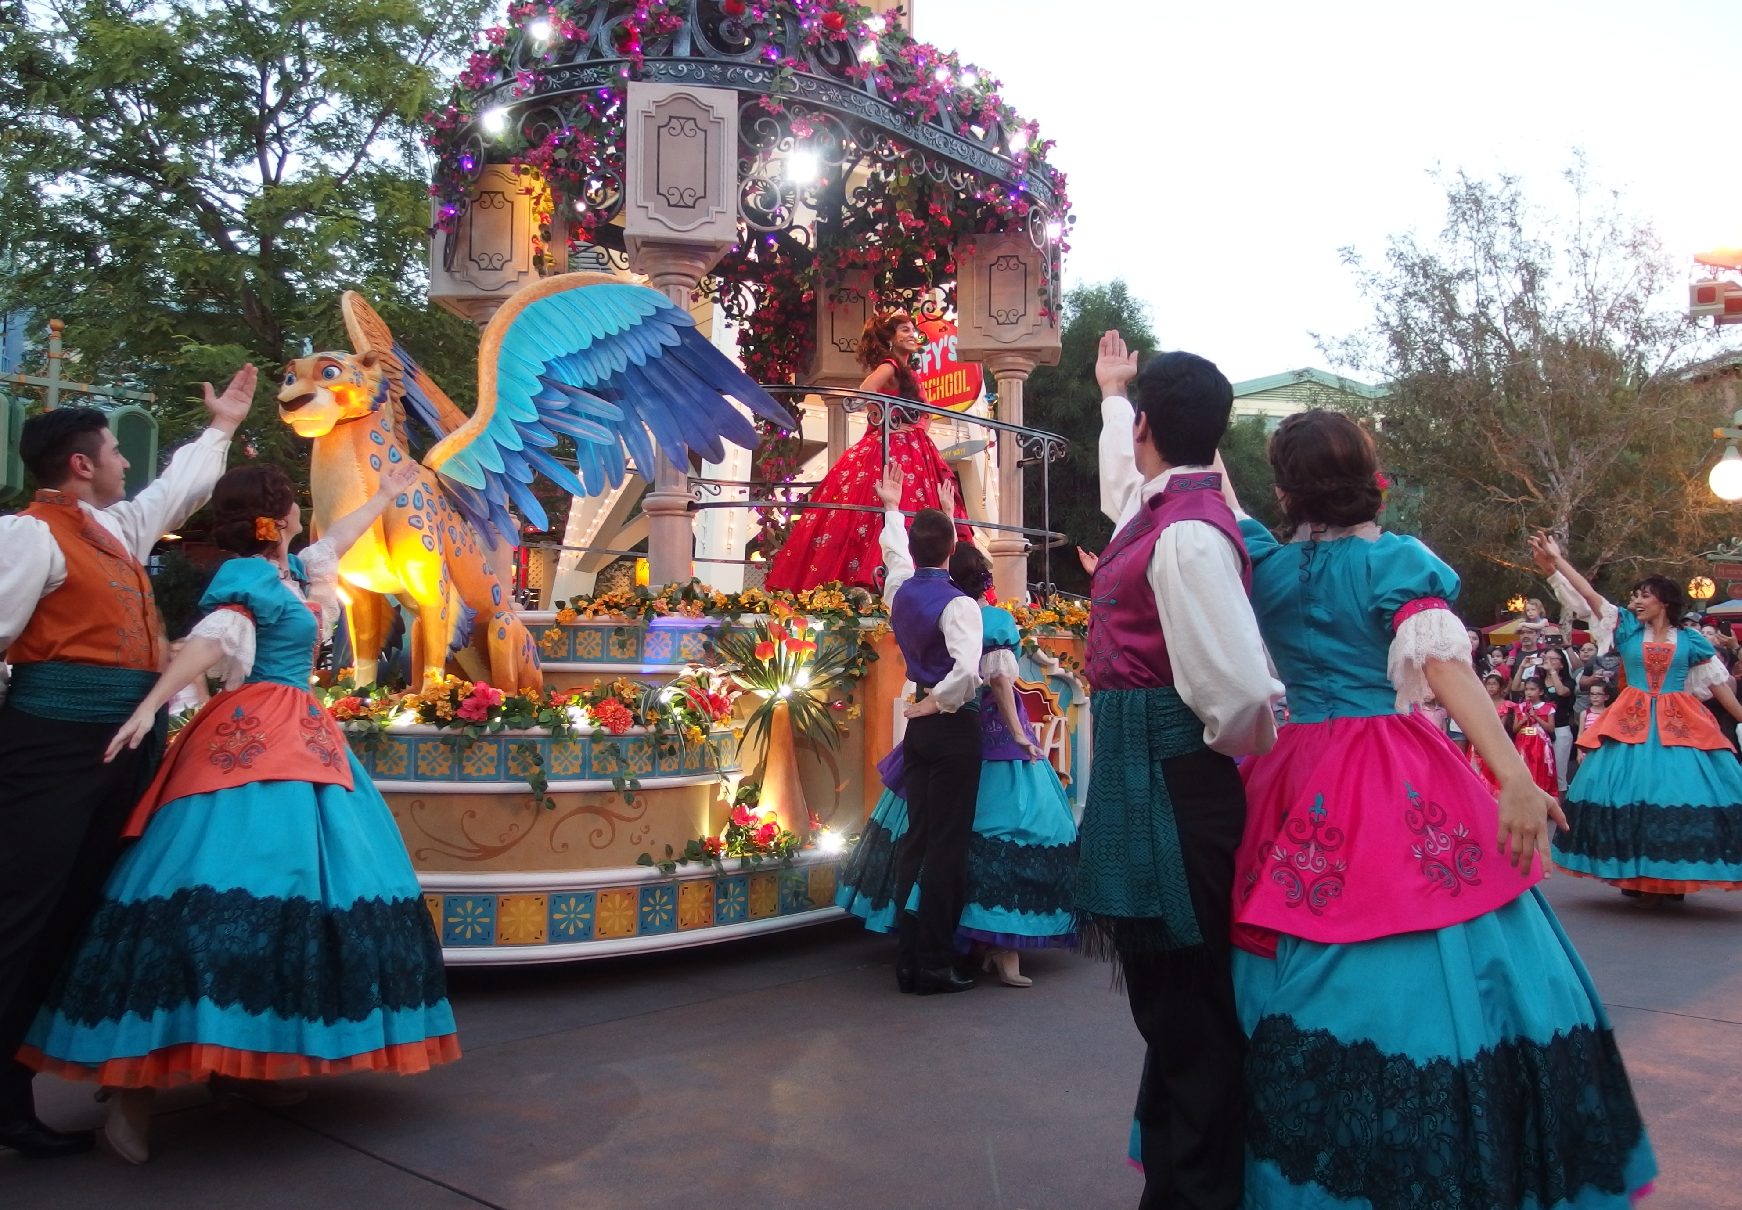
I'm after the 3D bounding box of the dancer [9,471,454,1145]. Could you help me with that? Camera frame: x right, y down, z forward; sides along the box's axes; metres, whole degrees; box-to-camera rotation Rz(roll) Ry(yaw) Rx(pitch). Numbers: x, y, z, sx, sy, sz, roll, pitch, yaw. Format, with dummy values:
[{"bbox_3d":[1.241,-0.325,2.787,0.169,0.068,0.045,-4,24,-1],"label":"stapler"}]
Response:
[{"bbox_3d":[-1.601,0.492,3.575,1.060,1.710,1.100,0,-4,-7],"label":"dancer"}]

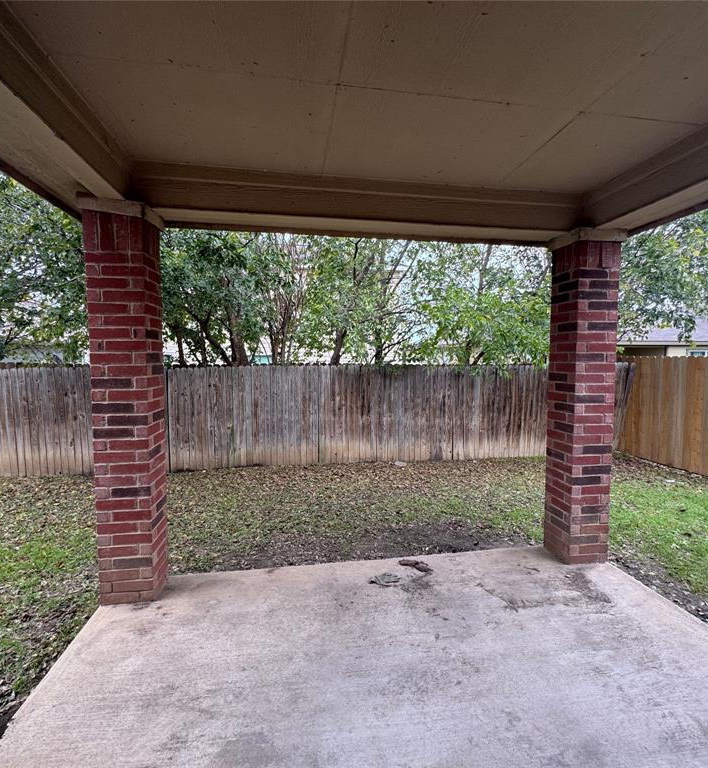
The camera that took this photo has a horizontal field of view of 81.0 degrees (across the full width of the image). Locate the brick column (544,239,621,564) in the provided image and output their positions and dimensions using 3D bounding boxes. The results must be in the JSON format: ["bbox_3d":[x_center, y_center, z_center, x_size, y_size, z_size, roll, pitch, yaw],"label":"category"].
[{"bbox_3d":[1.760,0.153,3.228,0.326,2.420,0.320,-1,4,-9],"label":"brick column"}]

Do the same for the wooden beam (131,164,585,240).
[{"bbox_3d":[0.127,-1.242,2.906,3.050,0.275,0.270,-1,4,-9],"label":"wooden beam"}]

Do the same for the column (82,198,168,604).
[{"bbox_3d":[-1.469,0.173,2.724,0.326,2.455,0.320,-1,4,-9],"label":"column"}]

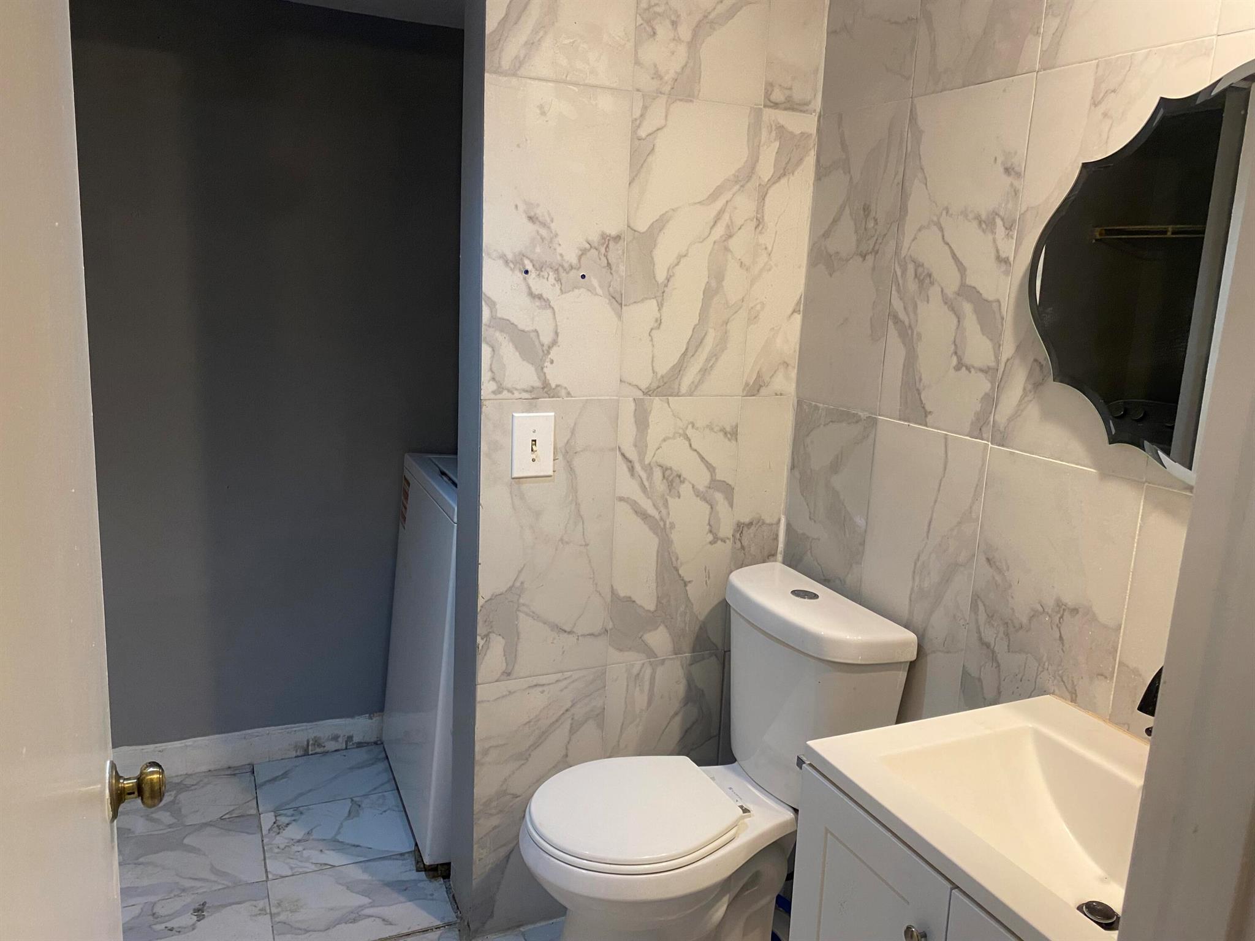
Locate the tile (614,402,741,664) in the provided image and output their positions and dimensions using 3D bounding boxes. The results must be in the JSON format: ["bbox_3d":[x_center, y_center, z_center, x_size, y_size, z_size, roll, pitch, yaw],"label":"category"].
[{"bbox_3d":[0.103,0.135,2.120,0.301,0.610,0.015,-3,13,-24],"label":"tile"}]

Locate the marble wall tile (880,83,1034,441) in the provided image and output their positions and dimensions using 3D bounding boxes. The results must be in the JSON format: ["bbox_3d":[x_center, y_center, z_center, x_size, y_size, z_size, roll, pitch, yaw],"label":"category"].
[{"bbox_3d":[0.590,-0.373,1.715,0.015,0.610,0.304,-3,13,-24],"label":"marble wall tile"}]

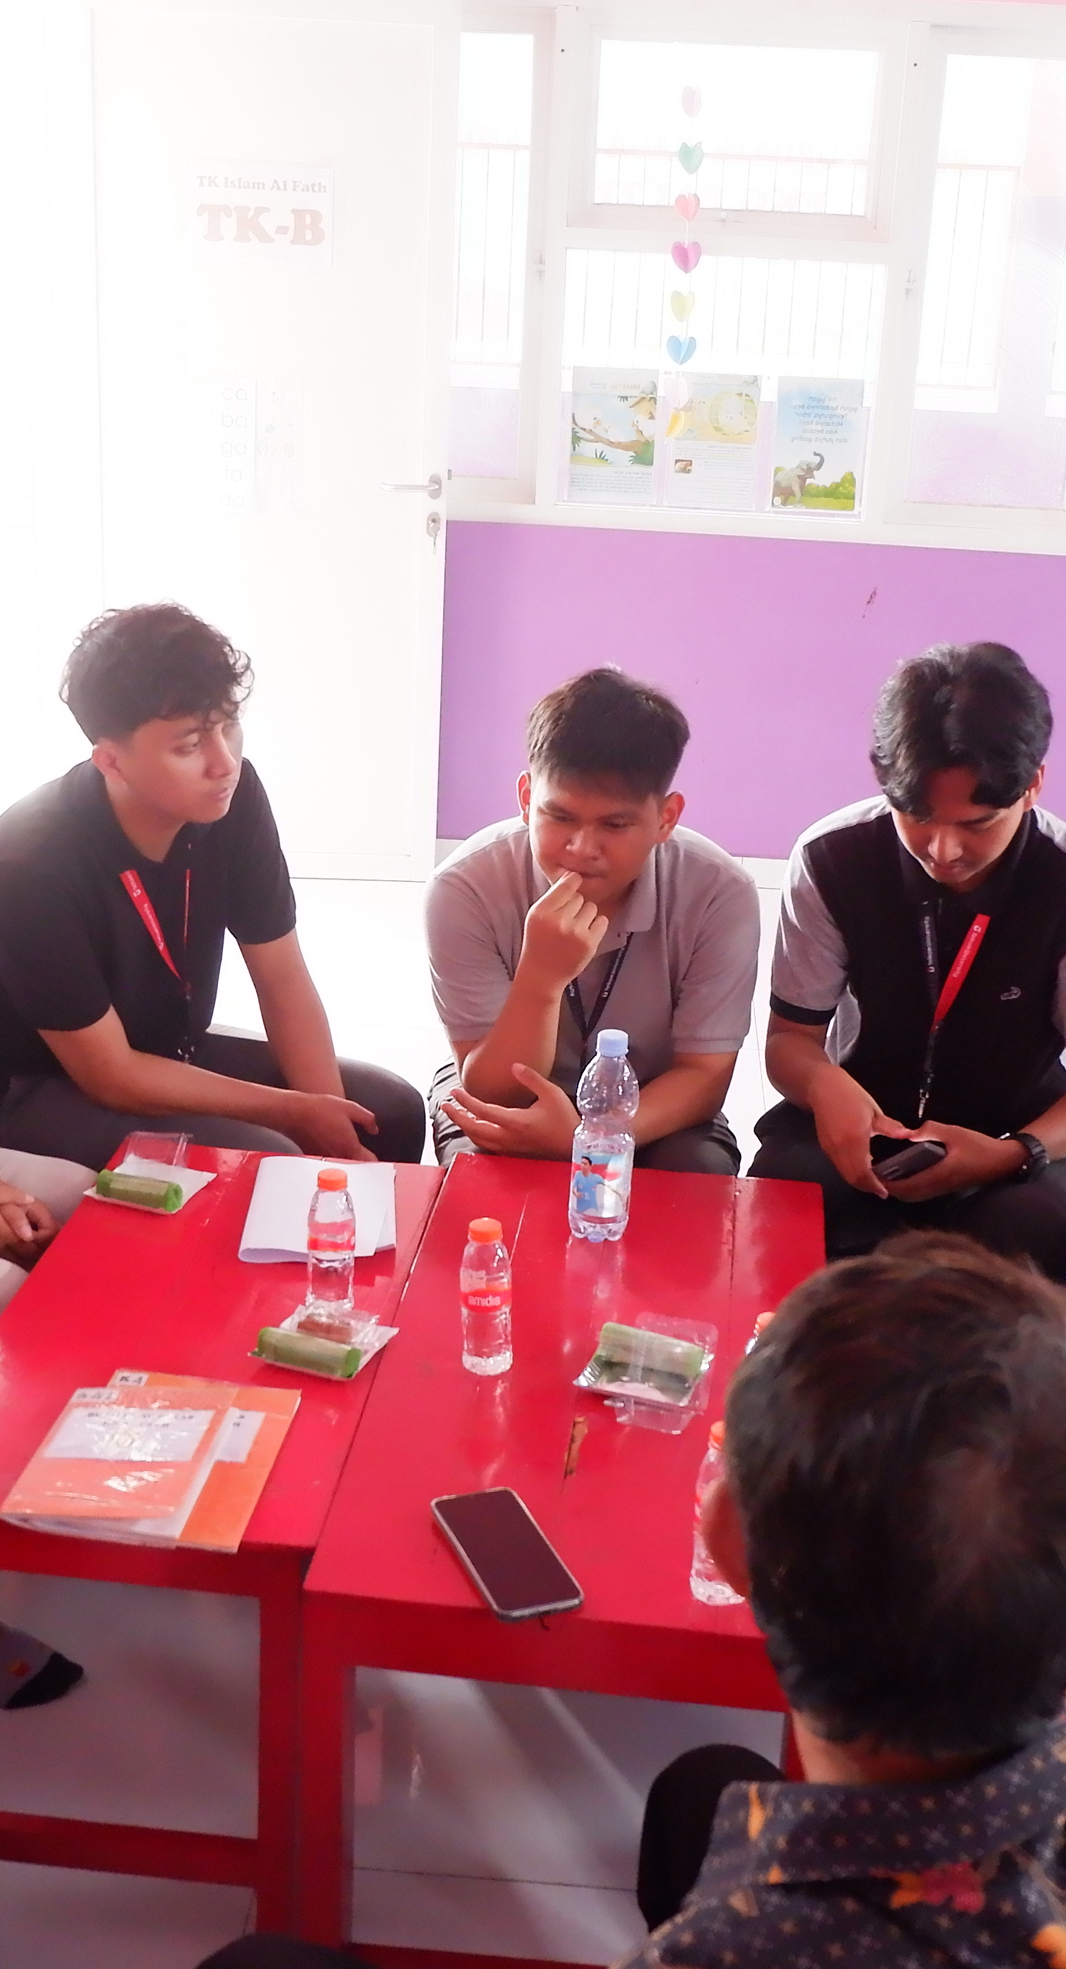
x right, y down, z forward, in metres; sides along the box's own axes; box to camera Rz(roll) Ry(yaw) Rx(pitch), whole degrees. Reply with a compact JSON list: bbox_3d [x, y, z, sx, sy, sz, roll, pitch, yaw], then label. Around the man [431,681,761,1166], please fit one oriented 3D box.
[{"bbox_3d":[0.097,0.092,2.649,0.500,1.100,0.740,3,20,1],"label":"man"}]

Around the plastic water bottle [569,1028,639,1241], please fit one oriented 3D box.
[{"bbox_3d":[0.077,0.164,2.132,0.068,0.236,0.068,4,20,3],"label":"plastic water bottle"}]

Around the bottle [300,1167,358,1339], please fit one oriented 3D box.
[{"bbox_3d":[-0.216,0.270,2.103,0.051,0.151,0.051,4,20,3],"label":"bottle"}]

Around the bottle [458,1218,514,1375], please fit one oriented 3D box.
[{"bbox_3d":[-0.040,0.296,1.879,0.051,0.151,0.051,4,20,3],"label":"bottle"}]

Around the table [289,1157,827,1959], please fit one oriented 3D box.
[{"bbox_3d":[0.064,0.612,2.037,0.430,0.540,0.835,5,20,5],"label":"table"}]

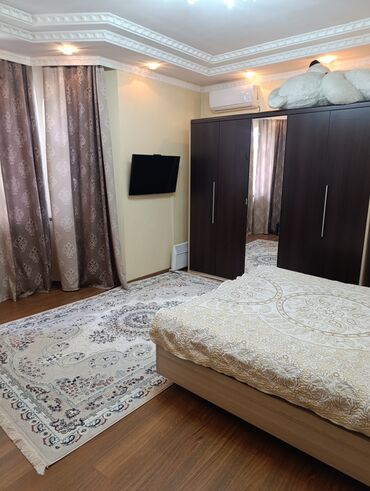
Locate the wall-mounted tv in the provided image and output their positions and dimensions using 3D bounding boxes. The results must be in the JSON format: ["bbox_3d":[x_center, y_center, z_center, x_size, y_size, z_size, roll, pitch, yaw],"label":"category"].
[{"bbox_3d":[-0.413,-0.973,4.506,0.050,0.517,0.888,24,25,36],"label":"wall-mounted tv"}]

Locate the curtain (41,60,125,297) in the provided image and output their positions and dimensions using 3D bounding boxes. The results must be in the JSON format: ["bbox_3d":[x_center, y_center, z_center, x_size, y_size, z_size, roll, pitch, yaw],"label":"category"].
[{"bbox_3d":[-1.190,-0.763,4.062,0.851,2.718,0.198,0,14,-2],"label":"curtain"}]

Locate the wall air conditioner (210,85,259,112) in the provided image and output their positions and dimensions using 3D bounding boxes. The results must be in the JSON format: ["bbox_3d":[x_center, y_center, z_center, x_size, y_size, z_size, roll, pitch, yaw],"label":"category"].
[{"bbox_3d":[0.680,-2.071,4.622,0.714,0.253,0.190,12,18,40],"label":"wall air conditioner"}]

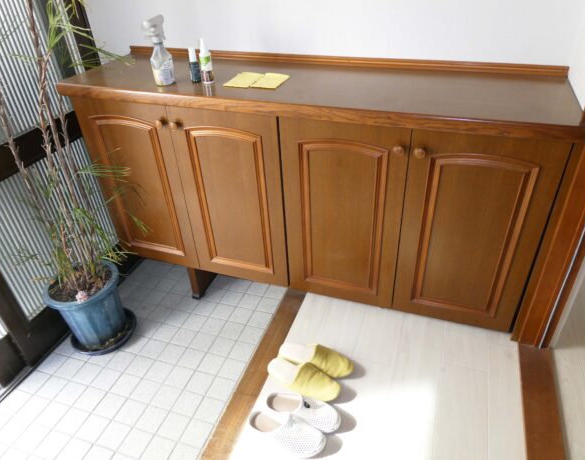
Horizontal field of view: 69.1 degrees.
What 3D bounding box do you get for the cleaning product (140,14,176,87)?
[{"bbox_3d":[-0.487,-0.656,1.555,0.075,0.233,0.095,22,42,31],"label":"cleaning product"}]

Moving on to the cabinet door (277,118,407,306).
[{"bbox_3d":[0.183,-0.040,1.599,0.448,0.772,0.030,10,37,17],"label":"cabinet door"}]

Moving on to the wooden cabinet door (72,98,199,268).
[{"bbox_3d":[-0.658,-0.179,1.861,0.442,0.795,0.030,10,37,17],"label":"wooden cabinet door"}]

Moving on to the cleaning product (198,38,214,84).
[{"bbox_3d":[-0.319,-0.621,1.564,0.044,0.153,0.044,1,35,5],"label":"cleaning product"}]

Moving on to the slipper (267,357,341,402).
[{"bbox_3d":[0.035,0.500,1.482,0.272,0.075,0.100,15,39,24],"label":"slipper"}]

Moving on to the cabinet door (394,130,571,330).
[{"bbox_3d":[0.602,0.030,1.469,0.439,0.768,0.030,10,37,17],"label":"cabinet door"}]

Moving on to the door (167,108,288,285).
[{"bbox_3d":[-0.239,-0.110,1.730,0.446,0.784,0.030,10,37,17],"label":"door"}]

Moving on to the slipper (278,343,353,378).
[{"bbox_3d":[0.084,0.456,1.546,0.274,0.070,0.096,10,37,17],"label":"slipper"}]

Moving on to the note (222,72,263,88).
[{"bbox_3d":[-0.179,-0.574,1.617,0.102,0.005,0.180,10,37,17],"label":"note"}]

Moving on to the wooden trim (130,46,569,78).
[{"bbox_3d":[0.100,-0.707,1.763,1.840,0.036,0.020,10,37,17],"label":"wooden trim"}]

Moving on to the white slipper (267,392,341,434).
[{"bbox_3d":[0.032,0.572,1.364,0.250,0.090,0.095,10,37,18],"label":"white slipper"}]

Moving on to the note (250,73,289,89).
[{"bbox_3d":[-0.080,-0.559,1.589,0.103,0.005,0.178,10,37,17],"label":"note"}]

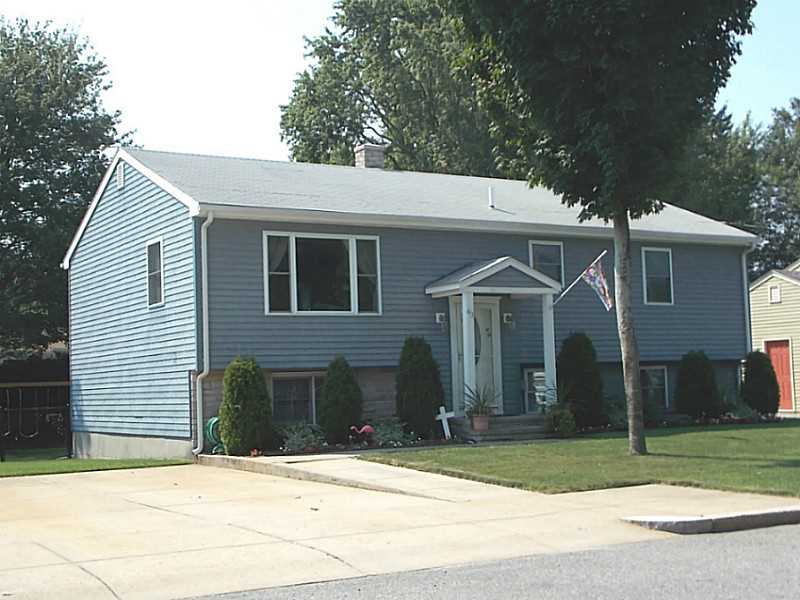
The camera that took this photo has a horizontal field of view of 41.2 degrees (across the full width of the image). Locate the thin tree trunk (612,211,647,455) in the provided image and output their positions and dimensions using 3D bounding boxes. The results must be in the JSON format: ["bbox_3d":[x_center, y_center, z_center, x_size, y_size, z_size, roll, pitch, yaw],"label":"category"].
[{"bbox_3d":[3.537,0.483,16.312,0.330,3.680,0.310,1,-5,-32],"label":"thin tree trunk"}]

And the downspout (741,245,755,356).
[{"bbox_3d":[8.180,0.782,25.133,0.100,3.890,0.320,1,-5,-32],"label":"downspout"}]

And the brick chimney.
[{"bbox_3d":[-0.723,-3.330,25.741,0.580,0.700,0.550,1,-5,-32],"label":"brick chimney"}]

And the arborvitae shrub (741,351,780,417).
[{"bbox_3d":[8.343,1.957,24.677,0.952,1.545,0.952,1,-5,-32],"label":"arborvitae shrub"}]

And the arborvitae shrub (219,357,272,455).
[{"bbox_3d":[-2.611,1.783,18.085,0.910,1.650,0.900,-2,-4,0],"label":"arborvitae shrub"}]

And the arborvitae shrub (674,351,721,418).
[{"bbox_3d":[6.571,1.900,23.560,0.997,1.561,0.997,1,-5,-32],"label":"arborvitae shrub"}]

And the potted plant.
[{"bbox_3d":[1.498,1.988,19.535,0.600,0.870,0.570,-2,-4,0],"label":"potted plant"}]

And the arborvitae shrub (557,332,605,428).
[{"bbox_3d":[3.700,1.661,21.706,0.940,1.978,0.940,-2,-5,0],"label":"arborvitae shrub"}]

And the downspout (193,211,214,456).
[{"bbox_3d":[-3.413,0.569,18.289,0.240,4.180,0.630,1,-5,-32],"label":"downspout"}]

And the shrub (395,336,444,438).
[{"bbox_3d":[0.365,1.618,19.933,0.920,1.880,0.900,-2,-4,0],"label":"shrub"}]

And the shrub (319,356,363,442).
[{"bbox_3d":[-1.046,1.783,18.805,0.770,1.637,0.770,-2,-5,0],"label":"shrub"}]

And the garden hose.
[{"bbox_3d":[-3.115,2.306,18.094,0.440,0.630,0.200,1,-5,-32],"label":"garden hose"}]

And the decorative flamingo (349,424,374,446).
[{"bbox_3d":[-0.662,2.368,18.513,0.440,0.400,0.150,0,-5,-21],"label":"decorative flamingo"}]

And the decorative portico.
[{"bbox_3d":[1.871,0.747,20.824,2.400,3.030,1.200,1,-5,-32],"label":"decorative portico"}]

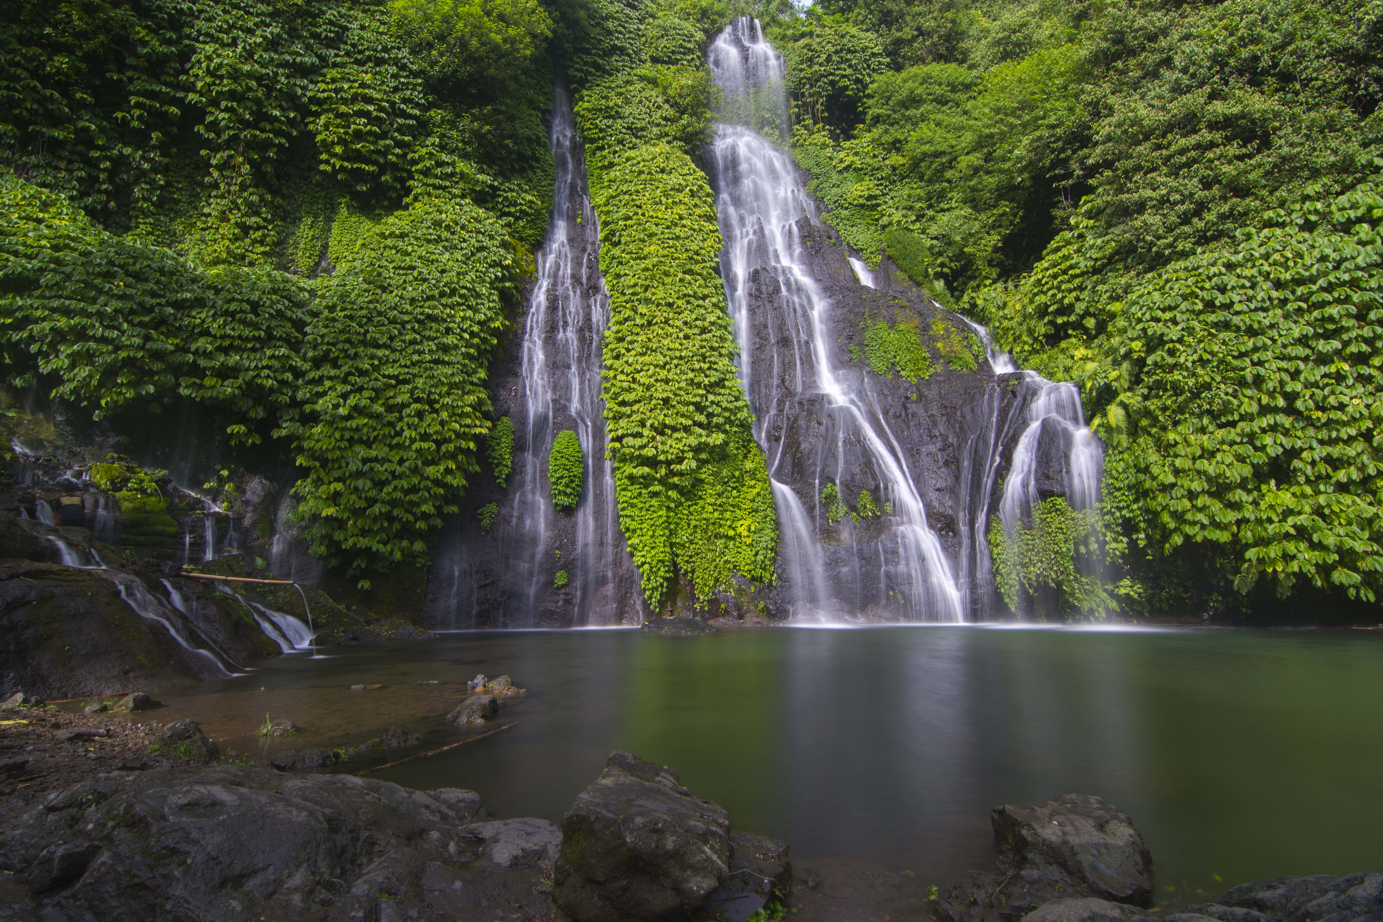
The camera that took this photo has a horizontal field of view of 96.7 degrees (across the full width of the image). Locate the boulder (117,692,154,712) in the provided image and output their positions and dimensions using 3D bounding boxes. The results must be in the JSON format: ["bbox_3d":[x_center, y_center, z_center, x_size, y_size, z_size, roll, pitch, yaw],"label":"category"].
[{"bbox_3d":[-6.522,2.812,7.230,0.345,0.171,0.294,7,-11,-40],"label":"boulder"}]

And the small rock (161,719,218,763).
[{"bbox_3d":[-4.330,2.401,5.330,0.376,0.290,0.339,6,-10,-37],"label":"small rock"}]

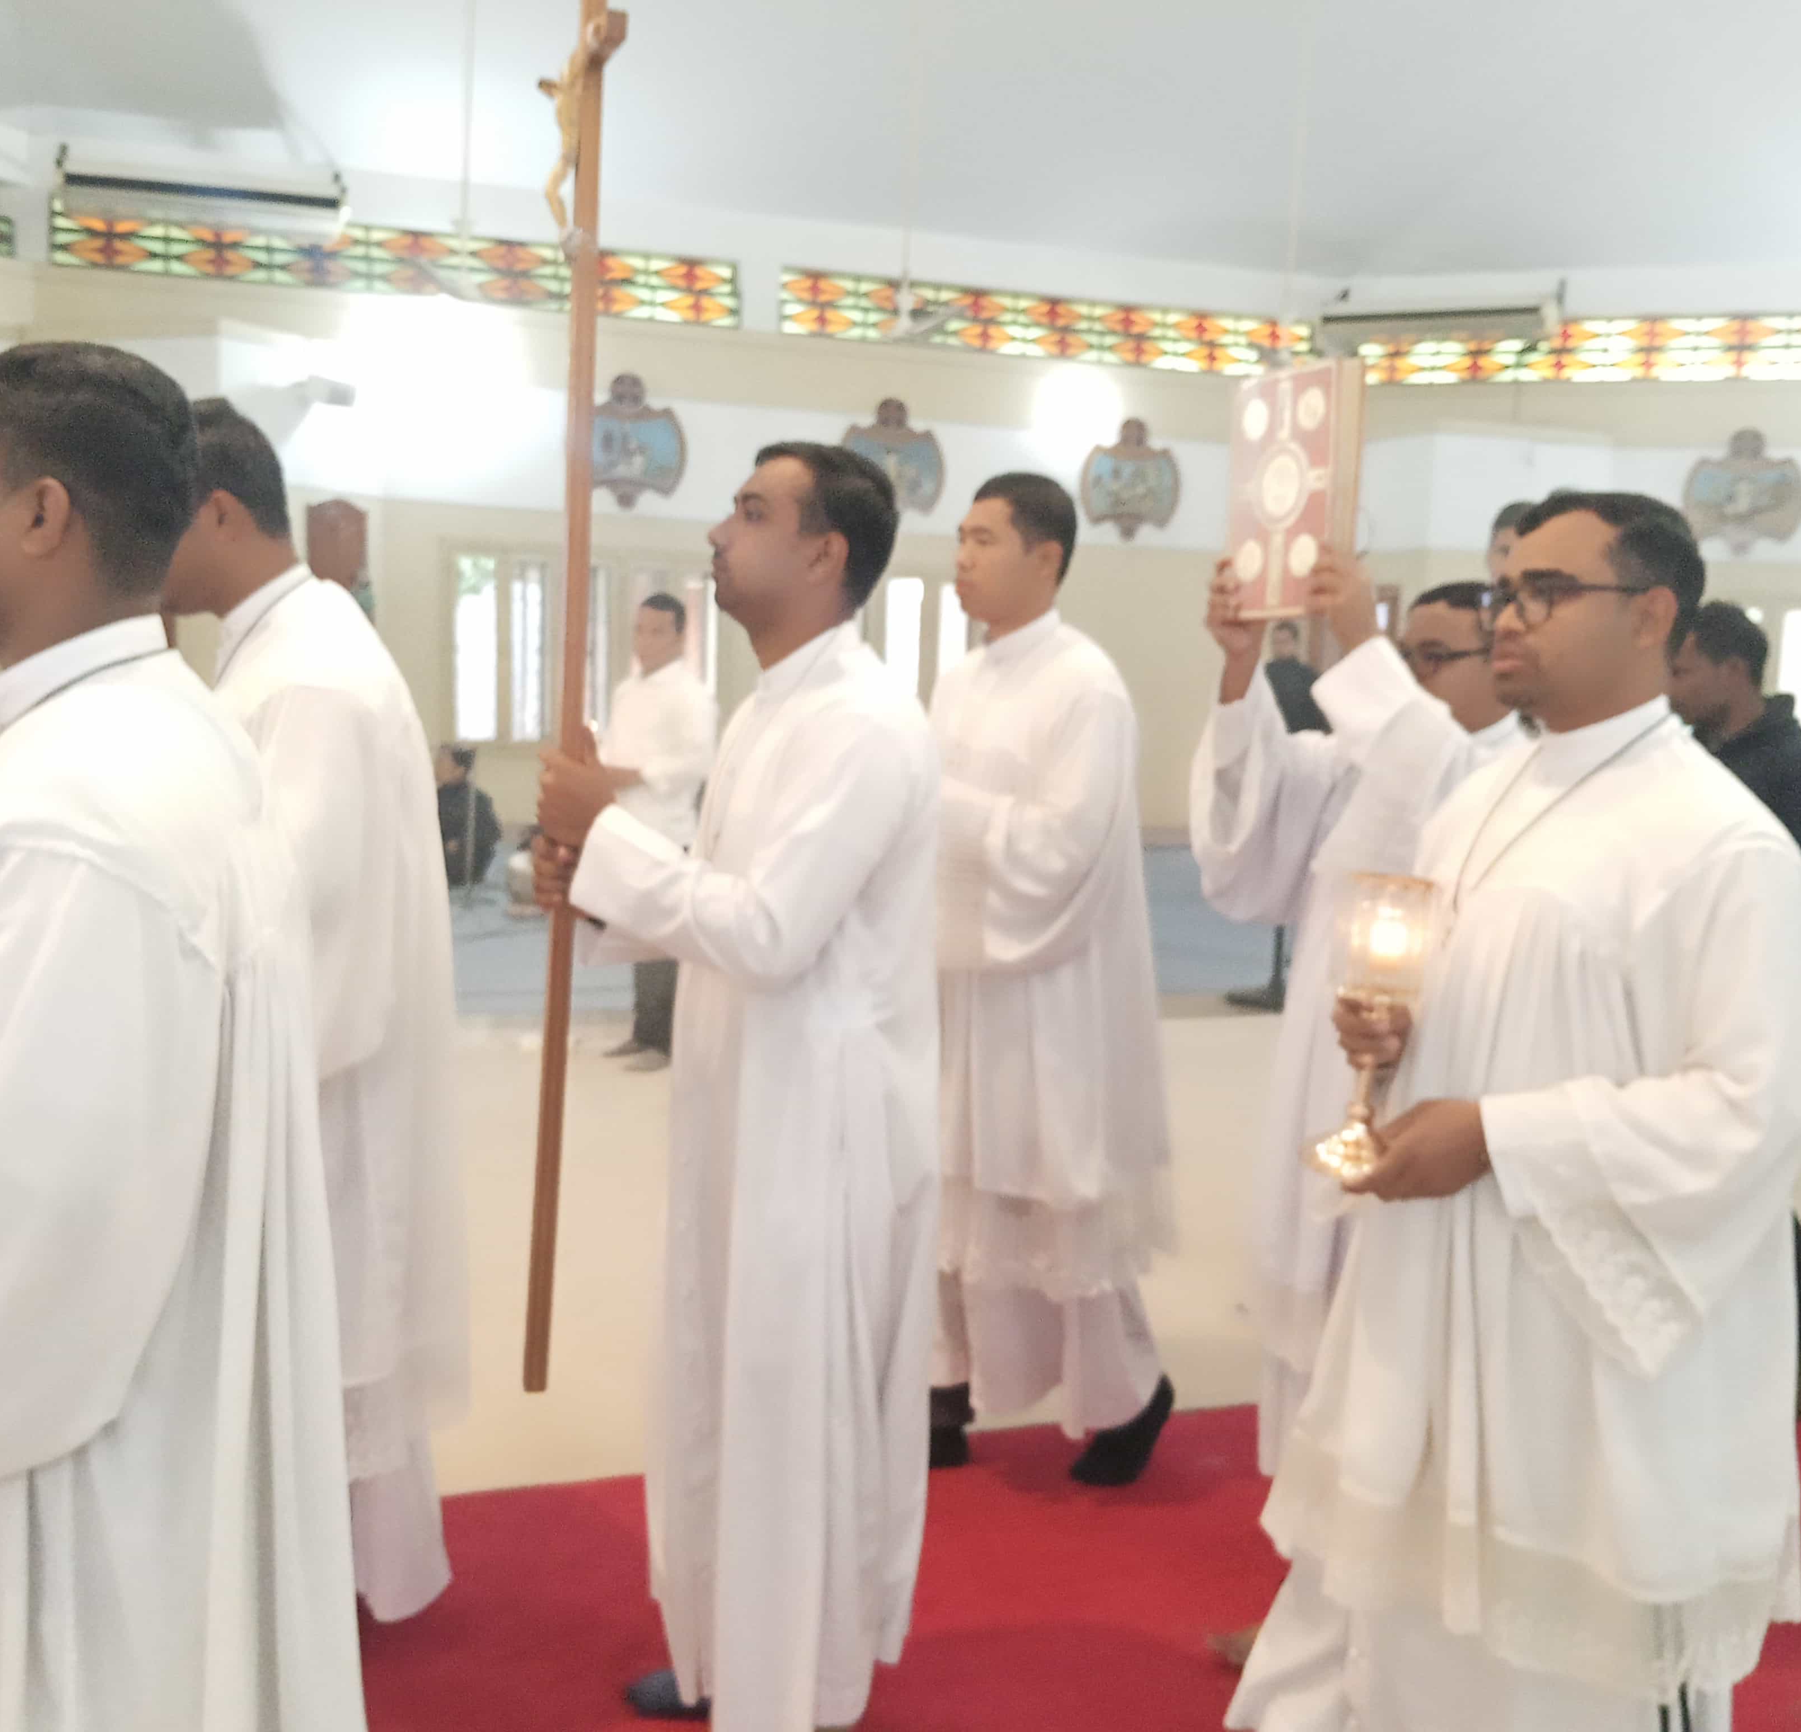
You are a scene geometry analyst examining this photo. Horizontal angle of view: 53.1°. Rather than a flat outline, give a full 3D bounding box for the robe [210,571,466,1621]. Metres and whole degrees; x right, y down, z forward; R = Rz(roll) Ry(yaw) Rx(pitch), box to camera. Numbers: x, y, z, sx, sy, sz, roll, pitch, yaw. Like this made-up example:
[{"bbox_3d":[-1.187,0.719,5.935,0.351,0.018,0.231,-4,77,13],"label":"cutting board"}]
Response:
[{"bbox_3d":[-0.828,0.306,2.420,0.520,1.410,0.570,1,4,-13],"label":"robe"}]

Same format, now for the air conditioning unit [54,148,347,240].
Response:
[{"bbox_3d":[-4.417,-4.278,11.527,1.660,0.250,0.680,0,5,-16],"label":"air conditioning unit"}]

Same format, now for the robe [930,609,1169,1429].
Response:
[{"bbox_3d":[0.213,0.275,3.060,0.450,1.390,0.530,0,5,-23],"label":"robe"}]

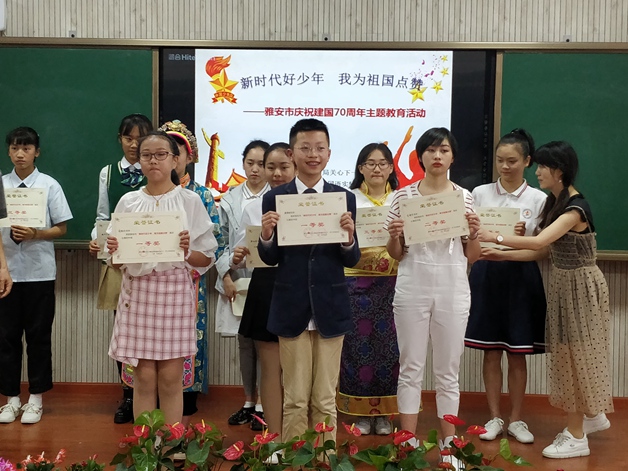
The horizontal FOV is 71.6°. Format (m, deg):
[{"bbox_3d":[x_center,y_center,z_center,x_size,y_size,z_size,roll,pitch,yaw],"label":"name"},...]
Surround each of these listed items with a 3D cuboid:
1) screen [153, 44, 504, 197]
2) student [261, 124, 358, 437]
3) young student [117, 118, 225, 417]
[{"bbox_3d":[0.081,-0.539,2.620,2.010,1.173,0.080,1,1,1],"label":"screen"},{"bbox_3d":[-0.020,0.243,1.920,0.460,1.517,0.360,1,1,3],"label":"student"},{"bbox_3d":[-0.741,0.204,2.280,0.500,1.613,0.360,1,1,6],"label":"young student"}]

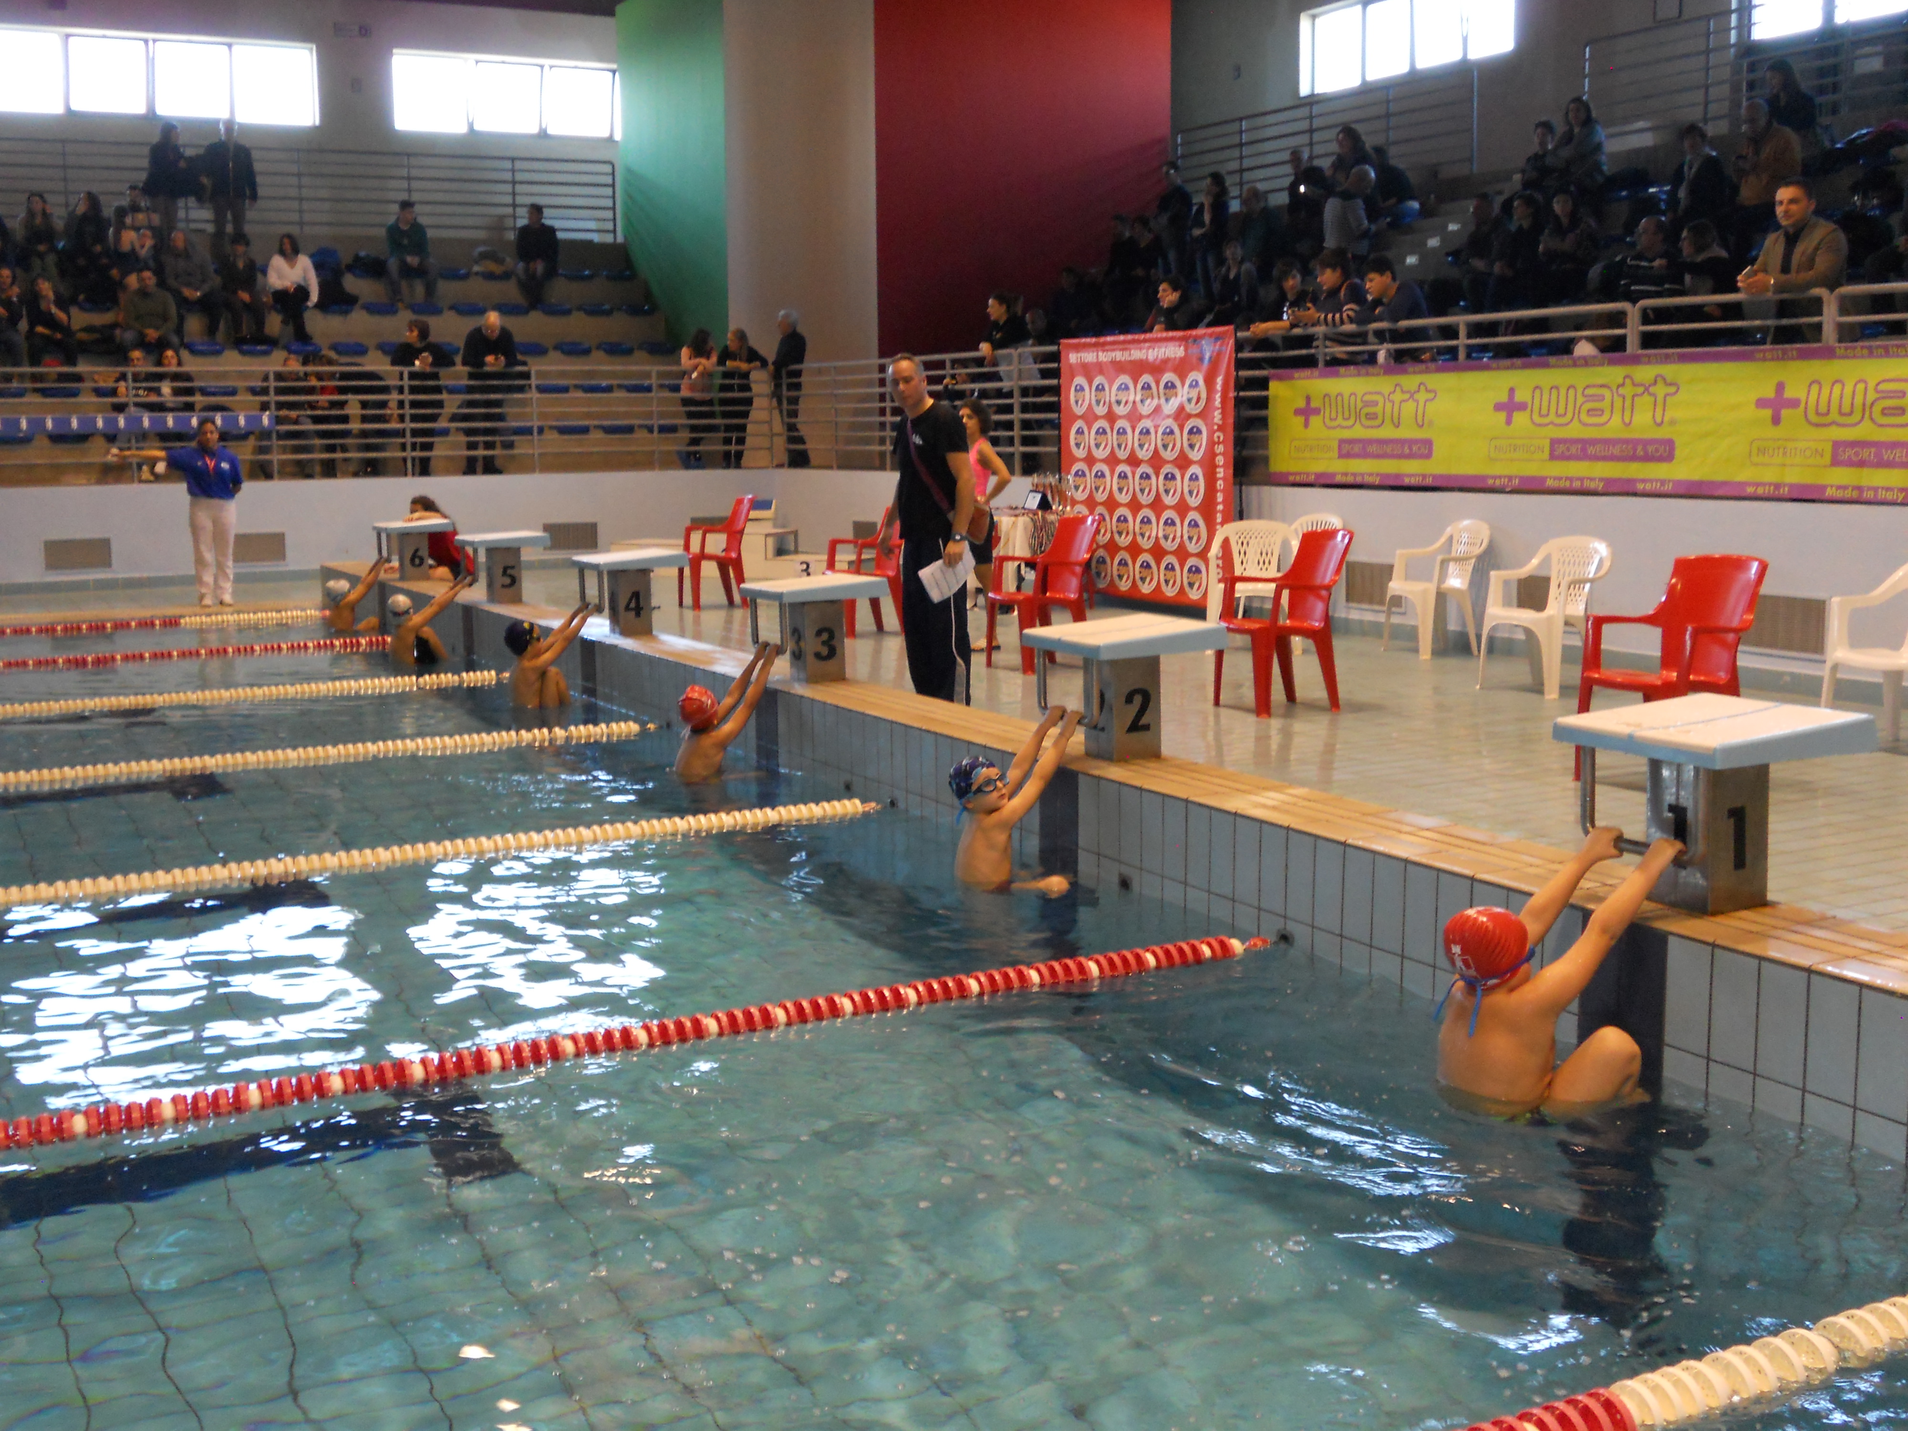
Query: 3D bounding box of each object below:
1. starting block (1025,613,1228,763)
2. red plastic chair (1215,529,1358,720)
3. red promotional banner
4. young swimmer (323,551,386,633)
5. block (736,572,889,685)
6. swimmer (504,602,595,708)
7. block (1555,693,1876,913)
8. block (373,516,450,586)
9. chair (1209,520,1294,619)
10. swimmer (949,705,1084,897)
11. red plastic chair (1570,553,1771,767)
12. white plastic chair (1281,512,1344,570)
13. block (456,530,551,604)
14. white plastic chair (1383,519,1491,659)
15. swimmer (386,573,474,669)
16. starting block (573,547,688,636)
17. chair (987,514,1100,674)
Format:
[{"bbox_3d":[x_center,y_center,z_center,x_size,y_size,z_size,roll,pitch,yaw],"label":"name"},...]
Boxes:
[{"bbox_3d":[0.570,-0.082,7.030,0.498,0.446,0.497,-5,9,-27],"label":"starting block"},{"bbox_3d":[1.645,-0.473,10.440,0.570,0.885,0.570,-4,8,-22],"label":"red plastic chair"},{"bbox_3d":[1.404,-1.839,15.570,0.050,1.940,2.360,-5,9,-27],"label":"red promotional banner"},{"bbox_3d":[-4.399,-0.798,15.511,0.530,0.710,0.410,-5,9,-27],"label":"young swimmer"},{"bbox_3d":[-0.614,-0.379,9.267,0.498,0.446,0.497,-5,9,-27],"label":"block"},{"bbox_3d":[-2.100,-0.209,11.110,0.550,0.710,0.410,-5,9,-27],"label":"swimmer"},{"bbox_3d":[1.730,0.207,4.801,0.495,0.460,0.490,-5,9,-27],"label":"block"},{"bbox_3d":[-4.070,-1.245,15.798,0.498,0.446,0.497,-5,9,-27],"label":"block"},{"bbox_3d":[1.900,-0.805,13.099,0.575,0.810,0.530,1,8,14],"label":"chair"},{"bbox_3d":[0.229,0.343,6.686,0.550,0.690,0.410,-5,9,-27],"label":"swimmer"},{"bbox_3d":[2.797,-0.165,8.177,0.570,0.880,0.560,-5,9,-28],"label":"red plastic chair"},{"bbox_3d":[2.283,-0.912,13.817,0.530,0.815,0.565,-6,9,-33],"label":"white plastic chair"},{"bbox_3d":[-2.929,-0.959,13.641,0.498,0.446,0.497,-5,9,-27],"label":"block"},{"bbox_3d":[2.965,-0.782,12.839,0.550,0.815,0.570,-3,8,-16],"label":"white plastic chair"},{"bbox_3d":[-3.340,-0.514,13.460,0.620,0.760,0.390,-5,9,-27],"label":"swimmer"},{"bbox_3d":[-1.758,-0.665,11.427,0.498,0.446,0.497,-5,9,-27],"label":"starting block"},{"bbox_3d":[0.544,-0.716,12.297,0.570,0.885,0.570,-4,9,-25],"label":"chair"}]

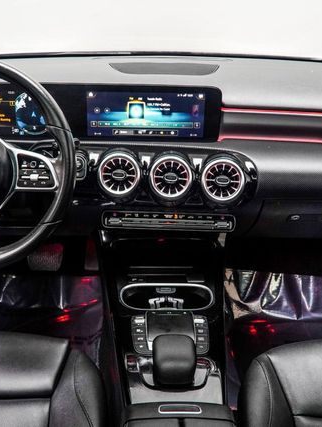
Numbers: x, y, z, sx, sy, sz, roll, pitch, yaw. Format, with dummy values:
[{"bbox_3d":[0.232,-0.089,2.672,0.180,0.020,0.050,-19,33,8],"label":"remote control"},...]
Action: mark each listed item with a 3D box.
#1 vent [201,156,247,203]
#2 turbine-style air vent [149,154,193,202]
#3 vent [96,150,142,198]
[{"bbox_3d":[0.126,-0.068,0.980,0.088,0.088,0.050,2,6,1],"label":"vent"},{"bbox_3d":[0.022,-0.074,0.987,0.088,0.088,0.050,2,6,1],"label":"turbine-style air vent"},{"bbox_3d":[-0.083,-0.081,0.990,0.088,0.088,0.050,2,6,1],"label":"vent"}]

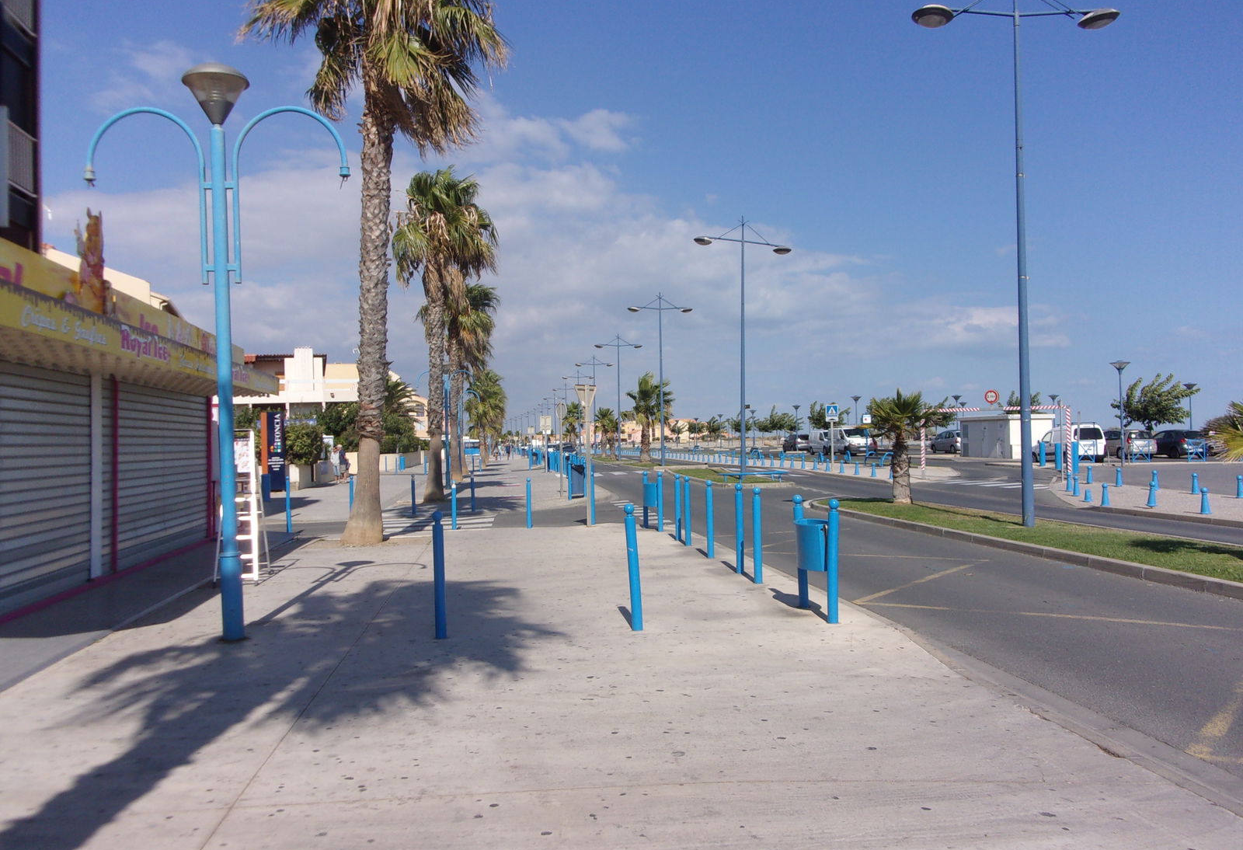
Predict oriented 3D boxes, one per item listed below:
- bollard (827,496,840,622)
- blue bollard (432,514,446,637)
[{"bbox_3d":[1.817,1.177,8.676,0.100,1.070,0.100,-1,-1,-7],"label":"bollard"},{"bbox_3d":[-1.531,1.264,8.473,0.100,1.070,0.100,-1,-1,-7],"label":"blue bollard"}]

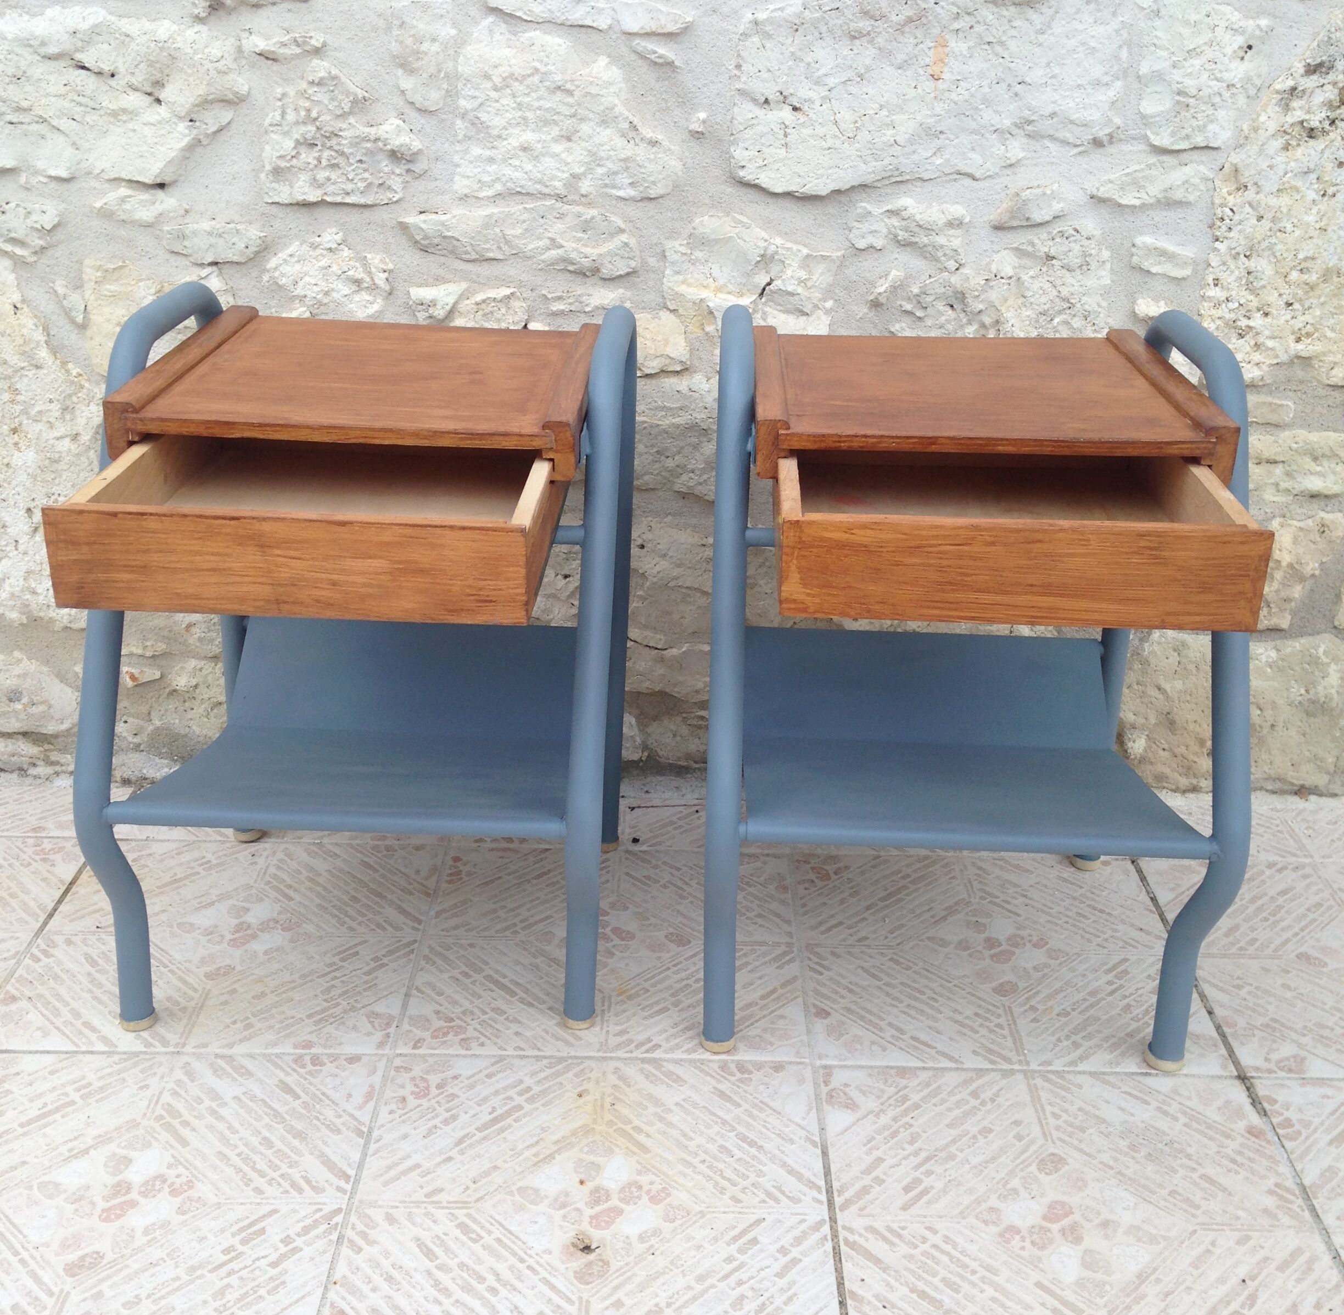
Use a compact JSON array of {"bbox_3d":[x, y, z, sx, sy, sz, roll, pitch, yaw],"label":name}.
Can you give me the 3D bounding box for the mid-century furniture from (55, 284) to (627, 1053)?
[{"bbox_3d":[-0.248,0.003,1.425,0.392,0.557,0.483,2,23,1],"label":"mid-century furniture"}]

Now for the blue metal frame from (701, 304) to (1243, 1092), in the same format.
[{"bbox_3d":[0.229,0.018,1.409,0.392,0.559,0.449,2,23,1],"label":"blue metal frame"}]

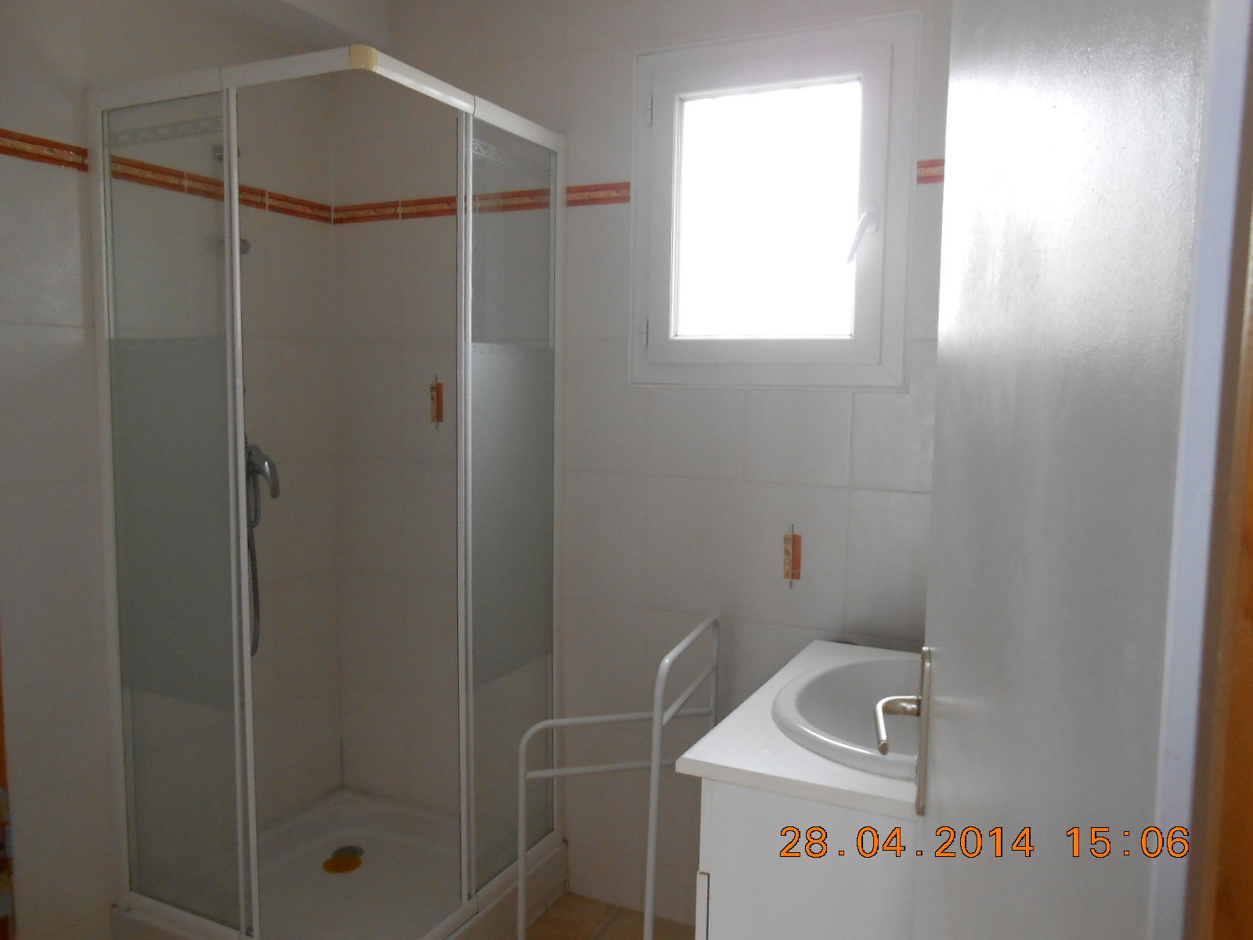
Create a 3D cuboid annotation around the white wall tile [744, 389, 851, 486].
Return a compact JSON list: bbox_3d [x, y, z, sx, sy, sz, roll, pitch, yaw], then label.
[{"bbox_3d":[0.395,-0.073,2.171,0.250,0.216,0.010,4,6,25],"label":"white wall tile"}]

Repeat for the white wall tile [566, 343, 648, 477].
[{"bbox_3d":[-0.059,-0.159,2.384,0.251,0.331,0.010,4,6,25],"label":"white wall tile"}]

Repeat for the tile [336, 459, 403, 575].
[{"bbox_3d":[-0.742,0.131,2.738,0.243,0.332,0.010,4,6,25],"label":"tile"}]

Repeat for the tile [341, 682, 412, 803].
[{"bbox_3d":[-0.748,0.803,2.804,0.248,0.331,0.010,4,6,25],"label":"tile"}]

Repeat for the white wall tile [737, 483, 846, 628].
[{"bbox_3d":[0.392,0.200,2.201,0.251,0.331,0.010,4,6,25],"label":"white wall tile"}]

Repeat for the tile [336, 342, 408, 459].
[{"bbox_3d":[-0.737,-0.201,2.705,0.243,0.332,0.010,4,6,25],"label":"tile"}]

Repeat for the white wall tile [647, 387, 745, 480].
[{"bbox_3d":[0.169,-0.090,2.281,0.251,0.219,0.010,4,6,25],"label":"white wall tile"}]

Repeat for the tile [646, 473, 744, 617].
[{"bbox_3d":[0.164,0.186,2.309,0.251,0.331,0.010,4,6,25],"label":"tile"}]

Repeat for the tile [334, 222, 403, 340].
[{"bbox_3d":[-0.732,-0.532,2.672,0.243,0.332,0.010,4,6,25],"label":"tile"}]

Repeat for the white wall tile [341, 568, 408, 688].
[{"bbox_3d":[-0.746,0.463,2.771,0.243,0.332,0.010,4,6,25],"label":"white wall tile"}]

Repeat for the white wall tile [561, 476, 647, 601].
[{"bbox_3d":[-0.063,0.173,2.415,0.250,0.332,0.010,4,6,25],"label":"white wall tile"}]

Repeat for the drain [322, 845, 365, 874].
[{"bbox_3d":[-0.768,1.053,2.558,0.120,0.020,0.140,-1,6,-17],"label":"drain"}]

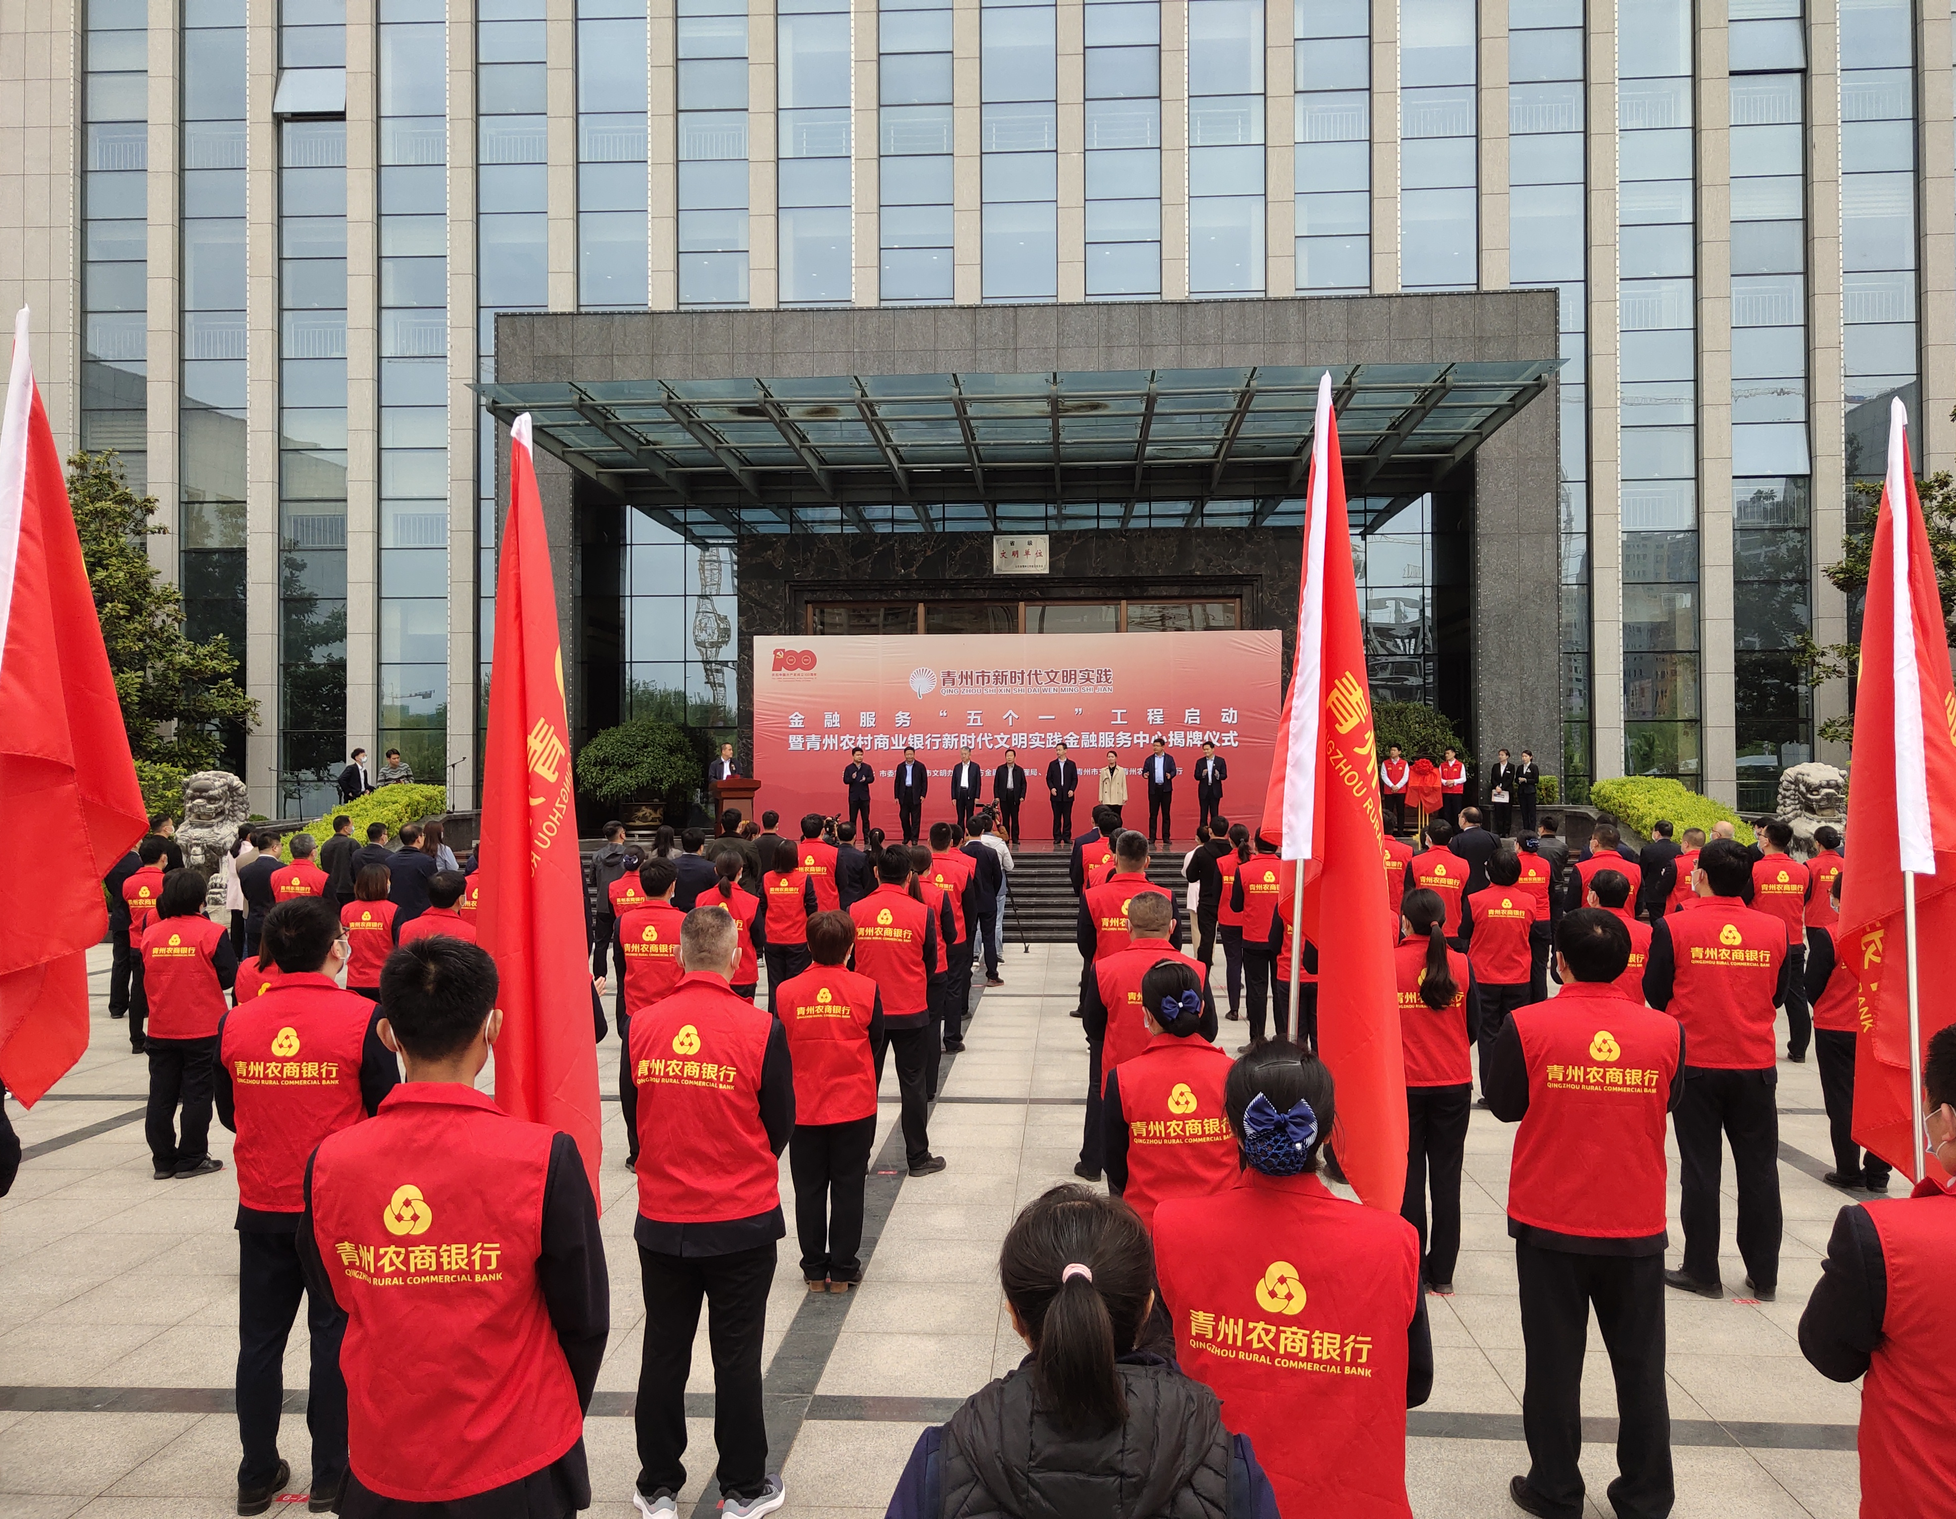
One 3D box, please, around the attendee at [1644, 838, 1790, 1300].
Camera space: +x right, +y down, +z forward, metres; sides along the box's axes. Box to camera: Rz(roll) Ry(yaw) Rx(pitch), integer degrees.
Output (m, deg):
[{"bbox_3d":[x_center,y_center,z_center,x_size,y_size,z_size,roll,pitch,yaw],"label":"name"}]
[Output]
[{"bbox_3d":[2.977,1.232,7.080,0.570,1.790,0.420,0,-1,-3],"label":"attendee"}]

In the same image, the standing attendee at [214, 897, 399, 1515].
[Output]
[{"bbox_3d":[-1.971,1.302,5.150,0.540,1.760,0.360,0,-1,9],"label":"standing attendee"}]

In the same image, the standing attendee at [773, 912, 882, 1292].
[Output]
[{"bbox_3d":[-0.632,1.440,7.380,0.500,1.600,0.340,0,-1,6],"label":"standing attendee"}]

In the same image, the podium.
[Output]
[{"bbox_3d":[-4.029,0.886,29.400,0.760,1.110,0.520,0,-1,-22],"label":"podium"}]

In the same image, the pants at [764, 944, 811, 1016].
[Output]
[{"bbox_3d":[-1.442,1.771,13.500,0.380,0.910,0.280,0,-1,3],"label":"pants"}]

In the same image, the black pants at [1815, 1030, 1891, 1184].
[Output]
[{"bbox_3d":[4.566,1.753,9.150,0.400,0.900,0.310,0,-1,-3],"label":"black pants"}]

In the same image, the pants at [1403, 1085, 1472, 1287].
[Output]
[{"bbox_3d":[1.899,1.729,7.380,0.330,0.900,0.250,0,-1,3],"label":"pants"}]

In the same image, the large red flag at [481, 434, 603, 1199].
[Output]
[{"bbox_3d":[-0.858,0.115,3.480,0.260,1.600,0.270,0,-1,2],"label":"large red flag"}]

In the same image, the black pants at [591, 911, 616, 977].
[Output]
[{"bbox_3d":[-3.563,1.852,17.000,0.370,0.910,0.270,0,-1,9],"label":"black pants"}]

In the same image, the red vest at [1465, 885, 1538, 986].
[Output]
[{"bbox_3d":[3.452,1.153,11.550,0.430,0.661,0.260,0,-1,3],"label":"red vest"}]

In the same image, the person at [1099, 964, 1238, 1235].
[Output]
[{"bbox_3d":[0.599,1.385,5.170,0.480,1.600,0.330,0,-1,3],"label":"person"}]

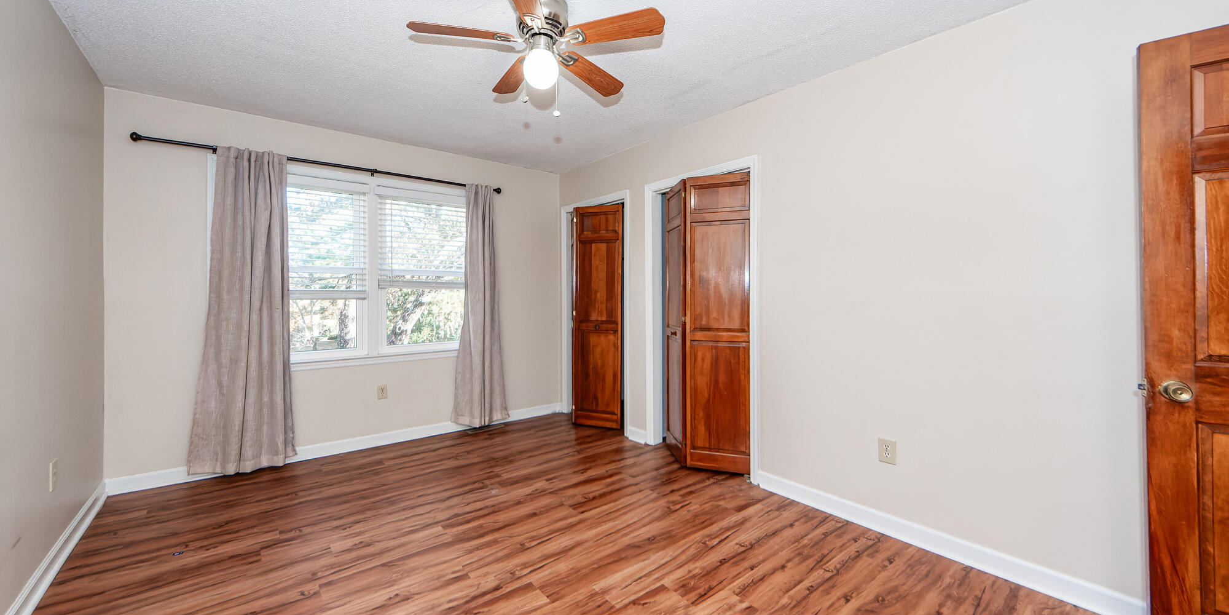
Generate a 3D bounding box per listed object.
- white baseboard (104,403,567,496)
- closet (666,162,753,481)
[{"bbox_3d":[-1.794,1.051,3.315,3.043,0.100,0.020,-1,1,-35],"label":"white baseboard"},{"bbox_3d":[0.592,0.100,2.925,0.260,2.000,0.740,-1,1,-43],"label":"closet"}]

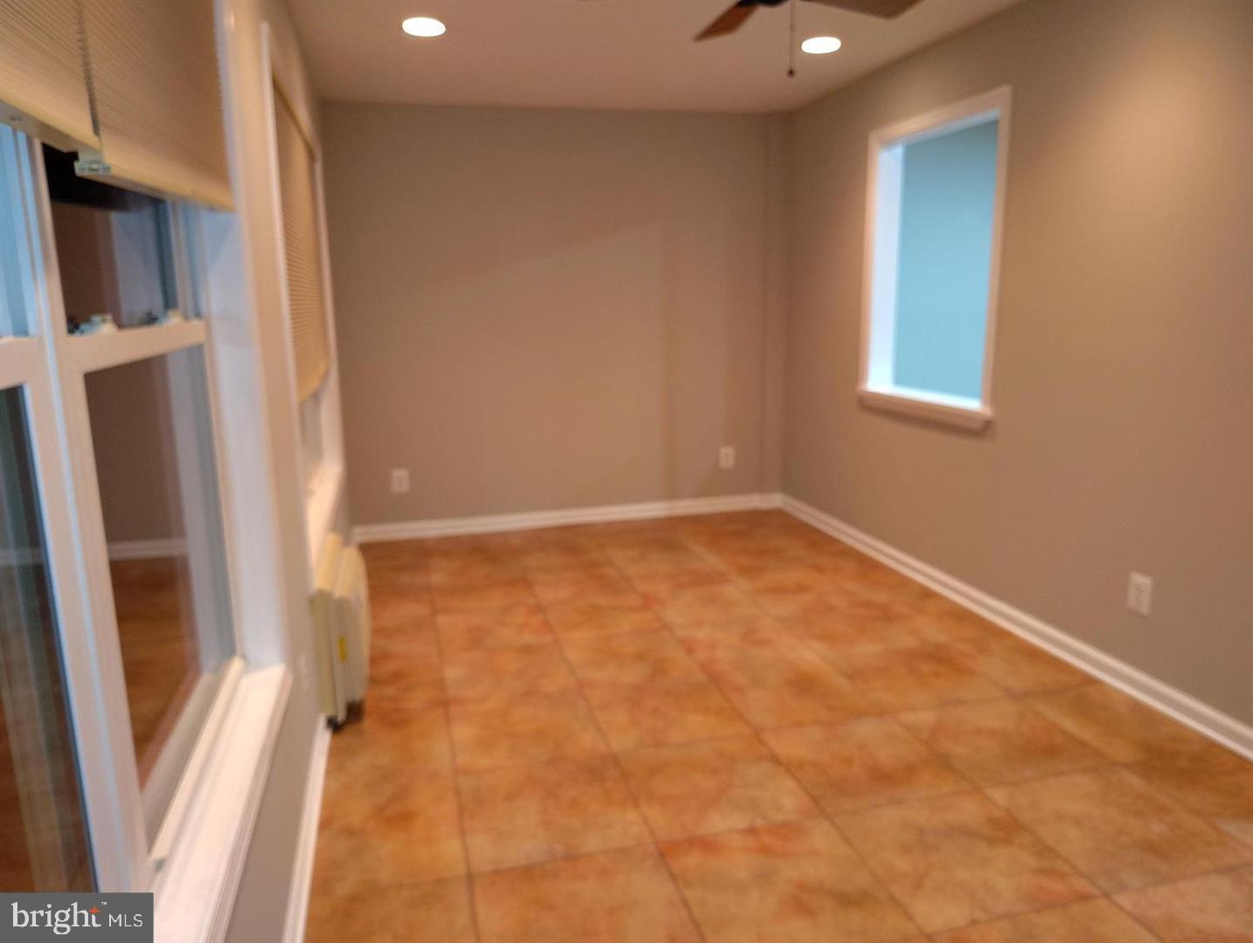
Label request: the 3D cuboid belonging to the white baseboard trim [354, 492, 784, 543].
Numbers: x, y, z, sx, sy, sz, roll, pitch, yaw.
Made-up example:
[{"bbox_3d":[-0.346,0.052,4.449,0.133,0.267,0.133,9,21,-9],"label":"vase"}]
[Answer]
[{"bbox_3d":[-0.260,0.268,5.242,2.591,0.102,0.016,-4,11,-14],"label":"white baseboard trim"}]

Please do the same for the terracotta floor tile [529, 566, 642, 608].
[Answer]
[{"bbox_3d":[-0.220,0.540,4.160,0.455,0.010,0.455,-3,11,-14],"label":"terracotta floor tile"}]

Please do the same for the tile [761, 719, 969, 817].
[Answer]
[{"bbox_3d":[0.682,0.842,2.536,0.453,0.012,0.453,-4,11,-14],"label":"tile"}]

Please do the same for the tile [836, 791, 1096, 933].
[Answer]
[{"bbox_3d":[0.796,0.924,2.099,0.455,0.010,0.455,-3,11,-14],"label":"tile"}]

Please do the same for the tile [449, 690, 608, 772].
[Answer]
[{"bbox_3d":[-0.318,0.814,2.748,0.453,0.012,0.453,-4,11,-14],"label":"tile"}]

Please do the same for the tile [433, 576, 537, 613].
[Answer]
[{"bbox_3d":[-0.663,0.567,4.049,0.455,0.010,0.455,-3,11,-14],"label":"tile"}]

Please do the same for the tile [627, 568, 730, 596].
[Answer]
[{"bbox_3d":[0.236,0.517,4.232,0.453,0.012,0.453,-4,11,-14],"label":"tile"}]

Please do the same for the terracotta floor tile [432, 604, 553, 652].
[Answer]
[{"bbox_3d":[-0.548,0.649,3.614,0.455,0.010,0.455,-3,11,-14],"label":"terracotta floor tile"}]

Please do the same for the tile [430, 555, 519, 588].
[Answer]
[{"bbox_3d":[-0.762,0.490,4.435,0.453,0.012,0.453,-4,11,-14],"label":"tile"}]

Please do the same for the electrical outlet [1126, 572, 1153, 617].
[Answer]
[{"bbox_3d":[1.680,0.403,2.853,0.007,0.119,0.075,-3,11,-14],"label":"electrical outlet"}]

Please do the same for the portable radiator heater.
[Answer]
[{"bbox_3d":[-0.974,0.521,3.041,0.148,0.465,0.690,-4,11,-14],"label":"portable radiator heater"}]

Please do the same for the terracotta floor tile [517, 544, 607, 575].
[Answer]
[{"bbox_3d":[-0.335,0.458,4.595,0.455,0.010,0.455,-3,11,-14],"label":"terracotta floor tile"}]

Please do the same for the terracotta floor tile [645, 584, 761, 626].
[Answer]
[{"bbox_3d":[0.337,0.596,3.838,0.455,0.010,0.455,-3,11,-14],"label":"terracotta floor tile"}]

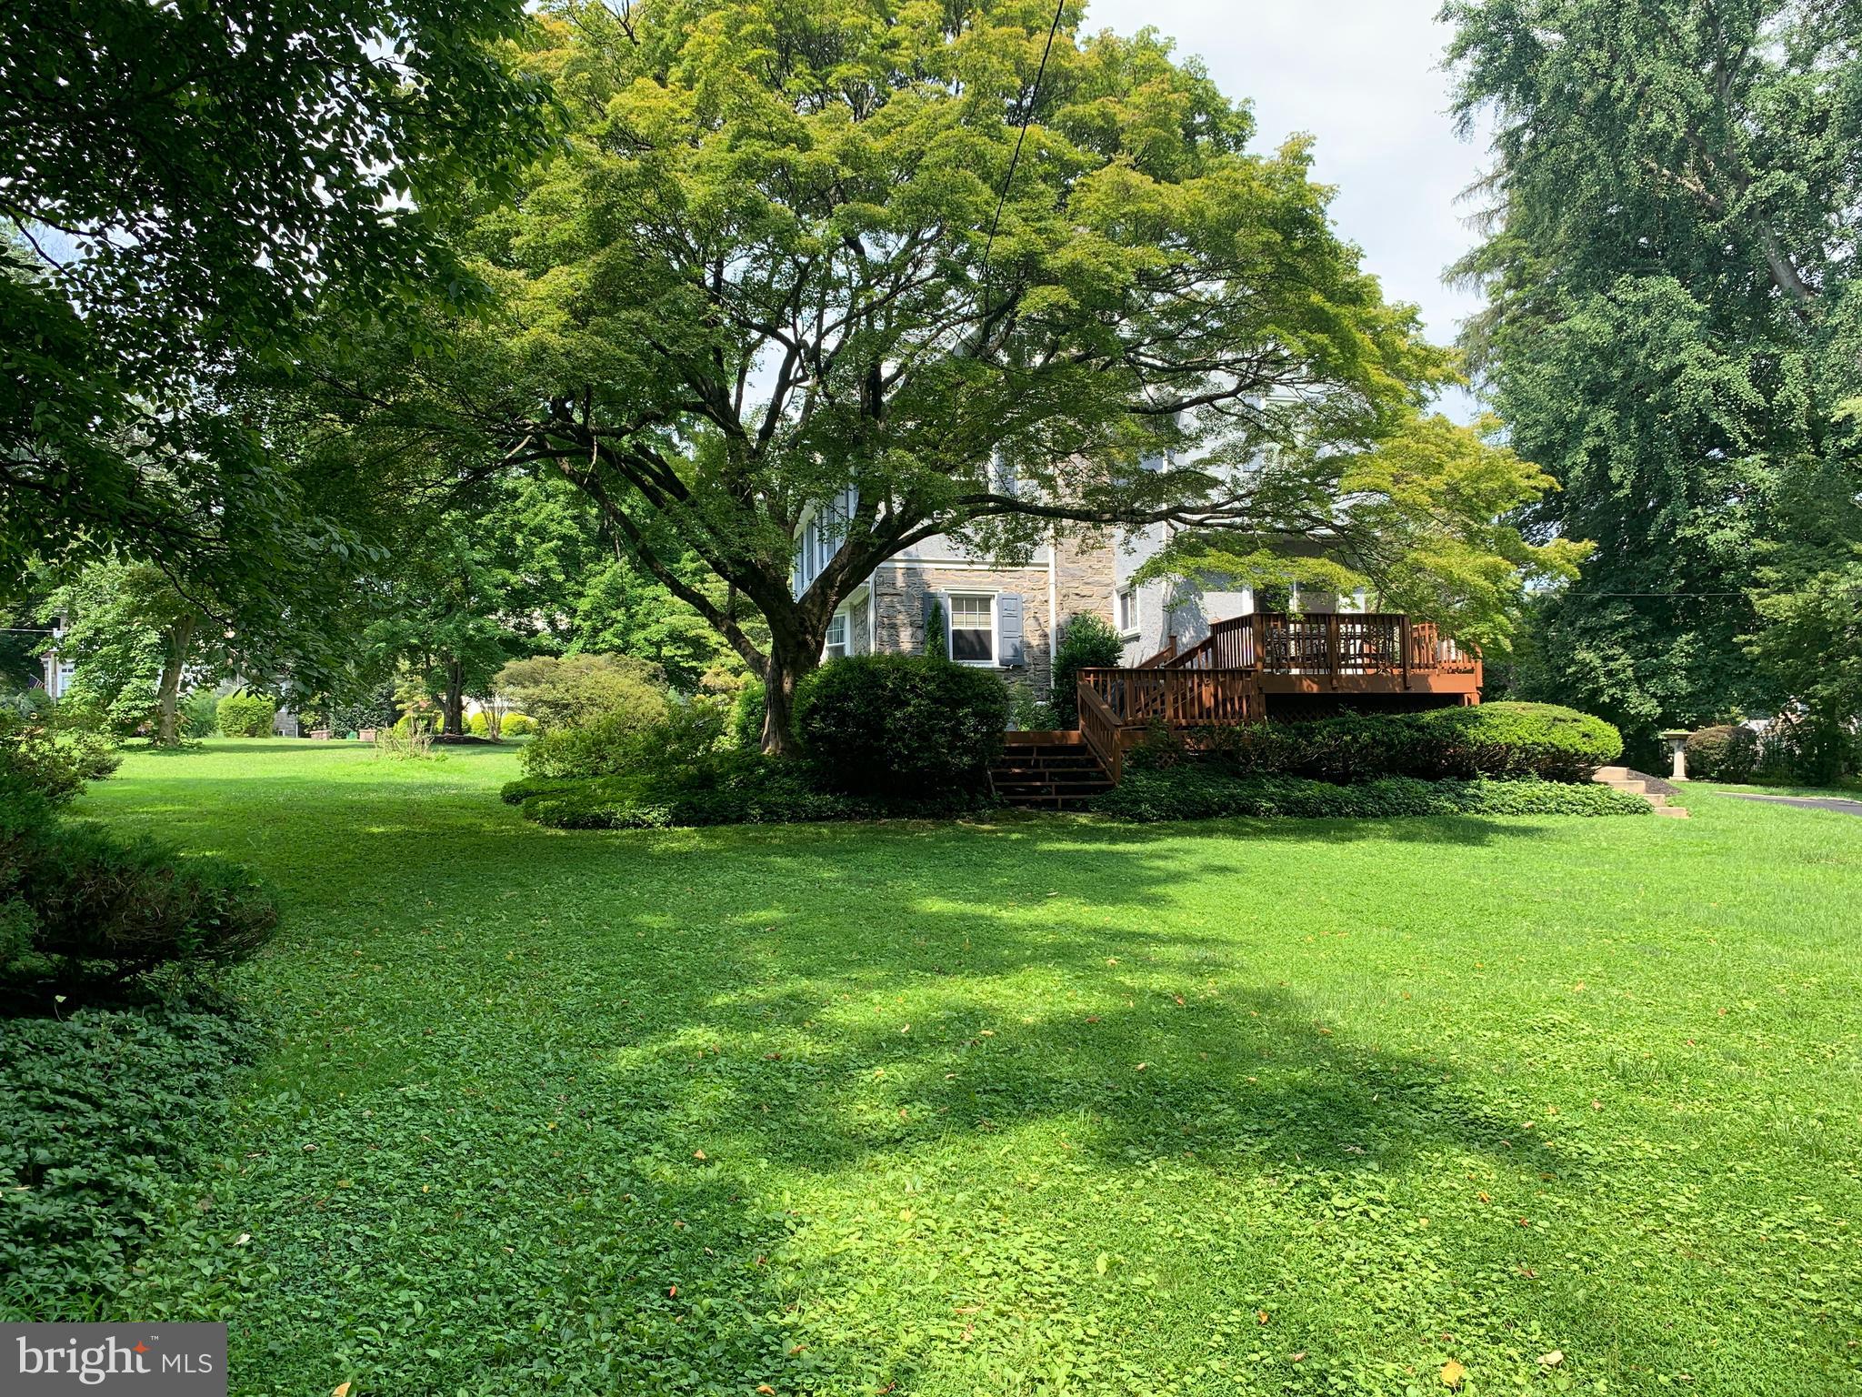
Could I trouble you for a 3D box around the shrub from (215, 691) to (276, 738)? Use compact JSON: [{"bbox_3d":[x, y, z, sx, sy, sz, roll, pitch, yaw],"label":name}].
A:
[{"bbox_3d":[-22.536,0.502,46.000,2.050,1.550,1.800,0,-1,-29],"label":"shrub"}]

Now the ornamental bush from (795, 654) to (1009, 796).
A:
[{"bbox_3d":[-0.416,0.385,20.000,3.050,2.050,2.600,0,-1,-6],"label":"ornamental bush"}]

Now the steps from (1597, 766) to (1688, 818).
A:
[{"bbox_3d":[9.600,1.290,19.500,1.350,0.720,1.250,0,-1,9],"label":"steps"}]

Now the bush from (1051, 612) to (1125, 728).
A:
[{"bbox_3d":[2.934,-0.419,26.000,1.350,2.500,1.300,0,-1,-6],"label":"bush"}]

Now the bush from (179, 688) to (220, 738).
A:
[{"bbox_3d":[-24.566,0.513,47.000,1.450,1.650,1.400,0,-1,-29],"label":"bush"}]

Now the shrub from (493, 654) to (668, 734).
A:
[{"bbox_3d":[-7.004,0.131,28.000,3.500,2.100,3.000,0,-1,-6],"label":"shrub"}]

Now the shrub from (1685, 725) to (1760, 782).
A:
[{"bbox_3d":[14.442,1.008,25.500,1.500,1.050,1.350,-1,-1,29],"label":"shrub"}]

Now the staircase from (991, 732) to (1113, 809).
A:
[{"bbox_3d":[1.740,1.030,20.300,1.720,1.070,1.650,0,-1,-8],"label":"staircase"}]

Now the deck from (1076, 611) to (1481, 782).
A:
[{"bbox_3d":[5.180,0.050,23.900,6.400,2.650,4.600,0,-1,-6],"label":"deck"}]

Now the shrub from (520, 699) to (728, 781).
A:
[{"bbox_3d":[-4.840,0.698,22.000,3.200,1.350,2.400,0,-1,-6],"label":"shrub"}]

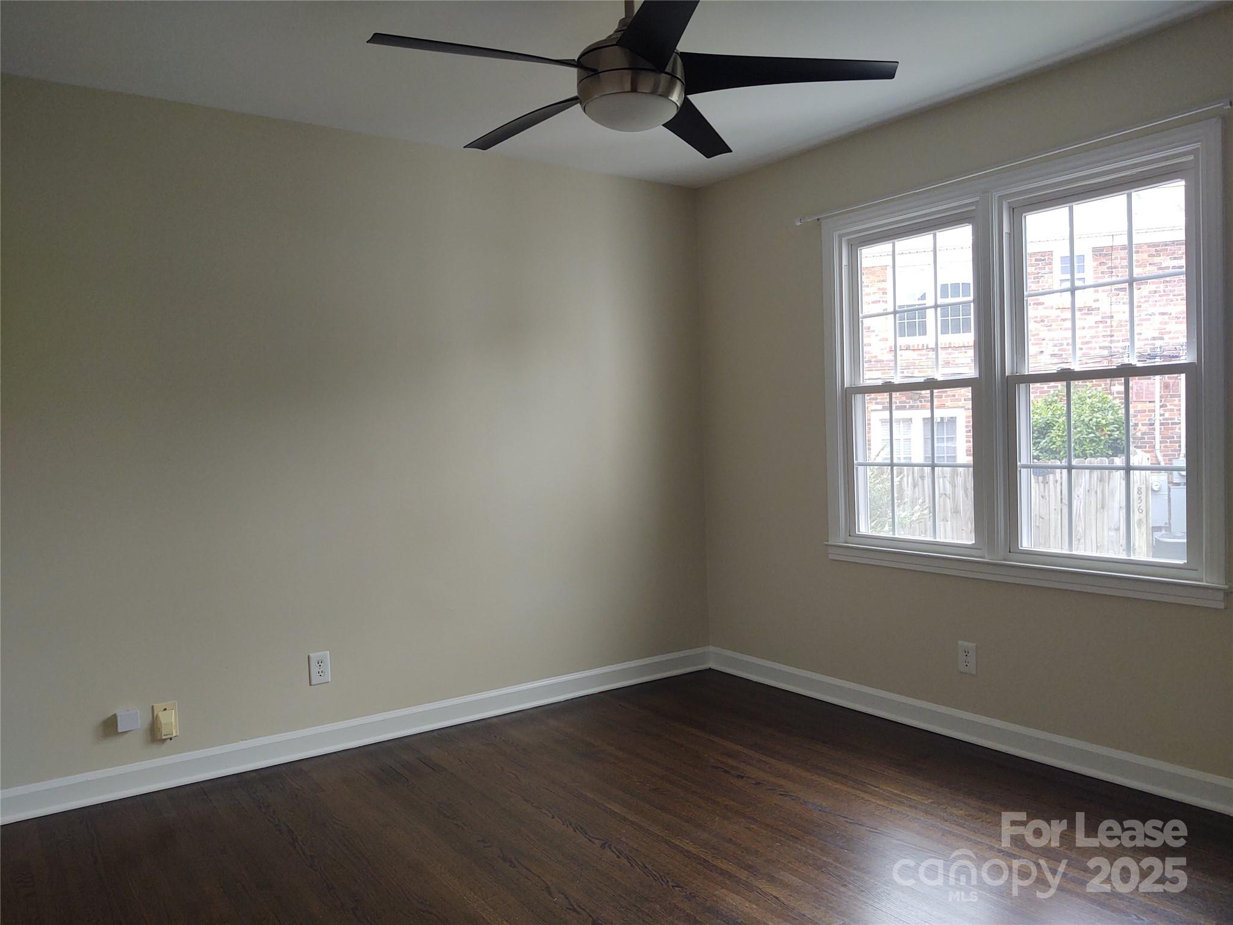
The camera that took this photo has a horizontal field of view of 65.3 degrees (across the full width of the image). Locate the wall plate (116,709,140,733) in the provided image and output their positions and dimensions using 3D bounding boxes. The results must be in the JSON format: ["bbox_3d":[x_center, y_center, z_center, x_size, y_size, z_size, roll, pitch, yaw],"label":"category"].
[{"bbox_3d":[-1.699,0.900,3.347,0.062,0.059,0.028,-3,2,-35],"label":"wall plate"}]

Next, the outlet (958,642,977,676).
[{"bbox_3d":[1.346,0.750,3.688,0.008,0.122,0.078,-3,2,-35],"label":"outlet"}]

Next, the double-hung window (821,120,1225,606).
[{"bbox_3d":[1.406,-0.306,3.584,0.120,1.475,1.600,-3,2,-35],"label":"double-hung window"}]

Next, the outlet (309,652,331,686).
[{"bbox_3d":[-1.155,0.803,3.746,0.078,0.122,0.008,-3,2,-35],"label":"outlet"}]

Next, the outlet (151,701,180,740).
[{"bbox_3d":[-1.599,0.915,3.414,0.079,0.122,0.035,-3,2,-35],"label":"outlet"}]

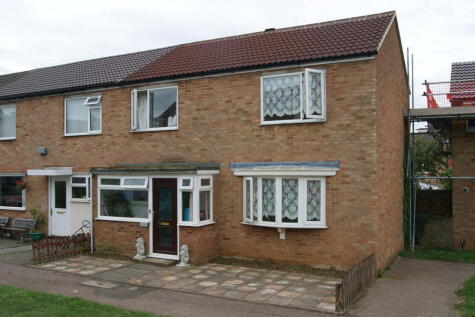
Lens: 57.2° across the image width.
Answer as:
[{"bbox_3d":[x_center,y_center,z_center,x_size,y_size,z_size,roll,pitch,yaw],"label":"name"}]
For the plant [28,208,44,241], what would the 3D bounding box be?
[{"bbox_3d":[-6.626,2.194,14.436,0.440,0.970,0.440,-1,-2,28],"label":"plant"}]

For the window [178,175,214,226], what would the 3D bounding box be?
[{"bbox_3d":[-1.021,1.079,11.117,0.580,1.280,0.800,-1,-2,28],"label":"window"}]

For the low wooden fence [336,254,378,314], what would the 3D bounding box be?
[{"bbox_3d":[2.298,2.256,8.174,0.100,0.480,2.850,-1,-2,28],"label":"low wooden fence"}]

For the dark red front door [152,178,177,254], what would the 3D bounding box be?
[{"bbox_3d":[-1.853,1.468,11.167,0.750,1.920,0.080,-1,-2,28],"label":"dark red front door"}]

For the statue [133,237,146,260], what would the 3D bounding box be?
[{"bbox_3d":[-2.490,2.302,11.165,0.260,0.530,0.240,-1,-2,28],"label":"statue"}]

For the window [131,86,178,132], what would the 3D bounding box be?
[{"bbox_3d":[-2.442,-1.426,12.724,1.700,1.230,0.160,-1,-2,28],"label":"window"}]

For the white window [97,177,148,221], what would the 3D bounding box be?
[{"bbox_3d":[-3.134,1.073,11.837,1.770,1.250,0.150,-1,-2,28],"label":"white window"}]

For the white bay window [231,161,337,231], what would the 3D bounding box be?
[{"bbox_3d":[1.080,0.866,10.587,2.620,1.560,0.440,-1,-2,28],"label":"white bay window"}]

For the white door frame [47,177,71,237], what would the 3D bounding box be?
[{"bbox_3d":[-5.925,1.594,14.531,0.970,2.000,0.120,-1,-2,28],"label":"white door frame"}]

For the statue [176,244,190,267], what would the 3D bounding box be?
[{"bbox_3d":[-1.248,2.299,10.412,0.240,0.510,0.240,-1,-2,28],"label":"statue"}]

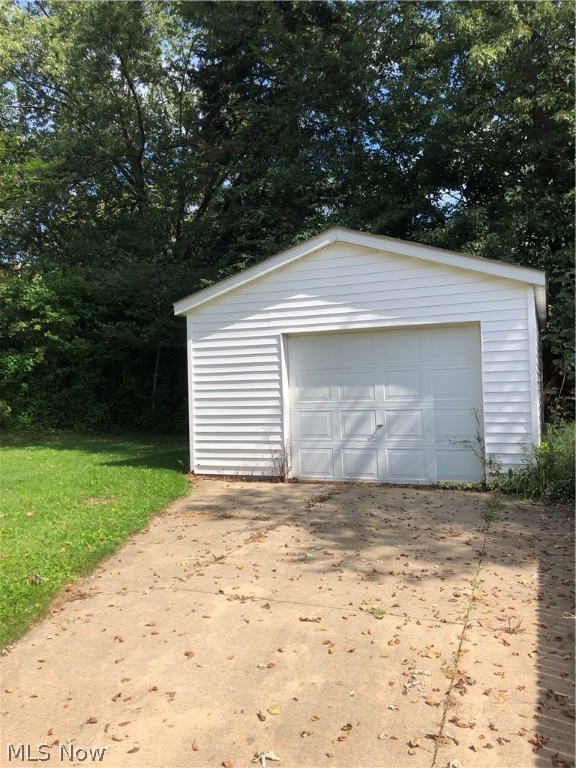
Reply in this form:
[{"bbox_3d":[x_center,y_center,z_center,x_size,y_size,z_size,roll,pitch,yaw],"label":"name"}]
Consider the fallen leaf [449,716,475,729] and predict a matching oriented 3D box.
[{"bbox_3d":[0.726,1.414,2.598,0.100,0.020,0.045,-2,-1,33],"label":"fallen leaf"}]

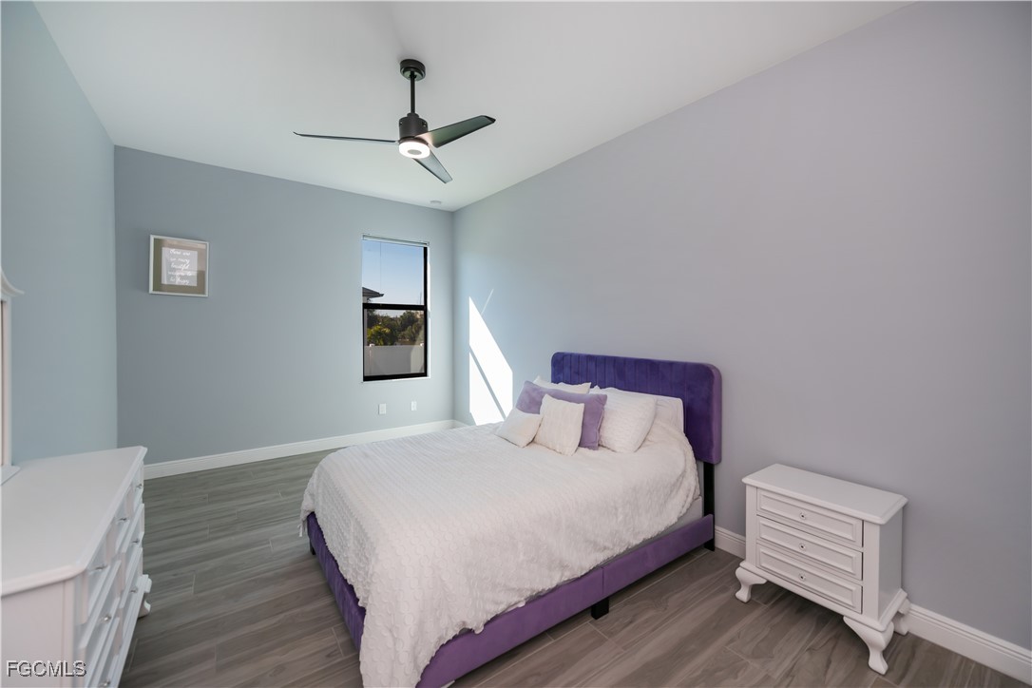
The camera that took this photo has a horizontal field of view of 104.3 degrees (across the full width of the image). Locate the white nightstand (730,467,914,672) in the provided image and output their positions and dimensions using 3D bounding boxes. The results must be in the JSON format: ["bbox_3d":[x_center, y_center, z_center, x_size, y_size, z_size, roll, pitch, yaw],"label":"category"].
[{"bbox_3d":[1.443,0.998,1.919,0.395,0.617,0.577,-1,3,-37],"label":"white nightstand"}]

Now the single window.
[{"bbox_3d":[-1.450,-0.409,4.887,0.828,1.685,0.103,-1,3,-37],"label":"single window"}]

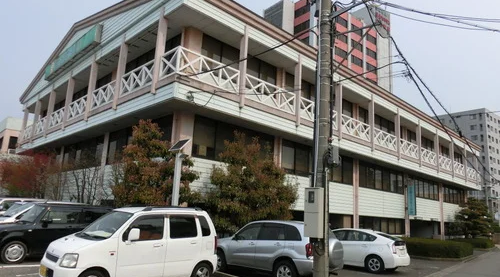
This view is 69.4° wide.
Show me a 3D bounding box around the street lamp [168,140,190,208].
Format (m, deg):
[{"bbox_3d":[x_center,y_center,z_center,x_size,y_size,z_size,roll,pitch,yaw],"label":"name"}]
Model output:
[{"bbox_3d":[-2.151,1.863,10.515,0.500,3.800,0.650,14,-17,-43],"label":"street lamp"}]

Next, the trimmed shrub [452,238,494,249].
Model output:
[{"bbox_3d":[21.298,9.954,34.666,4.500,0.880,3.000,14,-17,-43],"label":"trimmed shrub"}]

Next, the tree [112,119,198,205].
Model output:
[{"bbox_3d":[-3.381,1.625,12.597,3.000,4.900,3.000,14,-16,-42],"label":"tree"}]

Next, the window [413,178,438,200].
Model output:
[{"bbox_3d":[14.587,4.249,30.131,6.210,1.660,0.150,14,-17,-43],"label":"window"}]

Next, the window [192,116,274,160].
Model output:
[{"bbox_3d":[-0.548,0.346,15.681,4.740,1.700,0.150,14,-17,-43],"label":"window"}]

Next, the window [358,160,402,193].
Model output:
[{"bbox_3d":[9.343,2.852,25.303,6.460,1.720,0.120,14,-16,-42],"label":"window"}]

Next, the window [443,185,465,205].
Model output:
[{"bbox_3d":[19.937,5.624,35.239,6.440,1.660,0.150,14,-17,-43],"label":"window"}]

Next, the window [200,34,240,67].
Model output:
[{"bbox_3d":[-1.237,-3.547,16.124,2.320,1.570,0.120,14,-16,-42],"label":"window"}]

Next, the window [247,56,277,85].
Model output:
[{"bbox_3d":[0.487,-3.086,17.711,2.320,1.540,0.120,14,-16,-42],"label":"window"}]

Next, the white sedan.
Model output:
[{"bbox_3d":[4.003,4.423,14.639,4.460,1.490,1.745,-8,-17,42],"label":"white sedan"}]

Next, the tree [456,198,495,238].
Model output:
[{"bbox_3d":[20.487,7.663,32.901,3.800,4.600,3.800,14,-16,-42],"label":"tree"}]

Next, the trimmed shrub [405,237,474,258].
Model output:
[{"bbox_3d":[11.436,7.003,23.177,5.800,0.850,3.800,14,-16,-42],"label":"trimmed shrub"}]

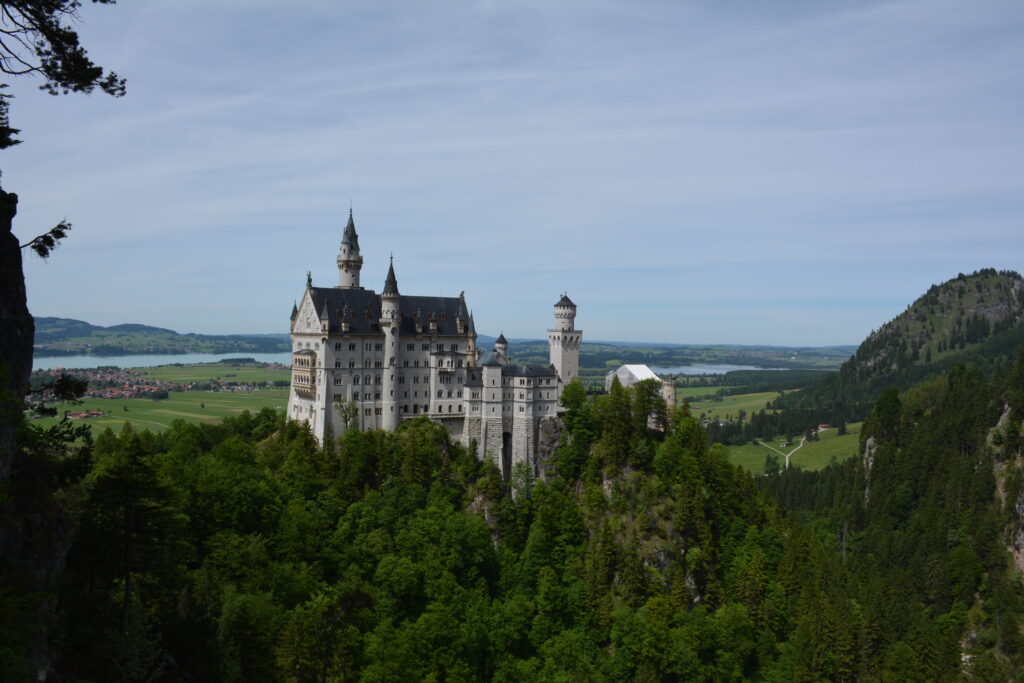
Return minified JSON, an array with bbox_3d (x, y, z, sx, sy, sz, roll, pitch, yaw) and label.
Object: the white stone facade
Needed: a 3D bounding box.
[{"bbox_3d":[-18.000,0.000,278.000,113.000,88.000,40.000,0,0,-34],"label":"white stone facade"}]

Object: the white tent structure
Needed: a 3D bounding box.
[{"bbox_3d":[52.000,16.200,325.000,12.000,12.500,20.500,0,0,-36],"label":"white tent structure"}]

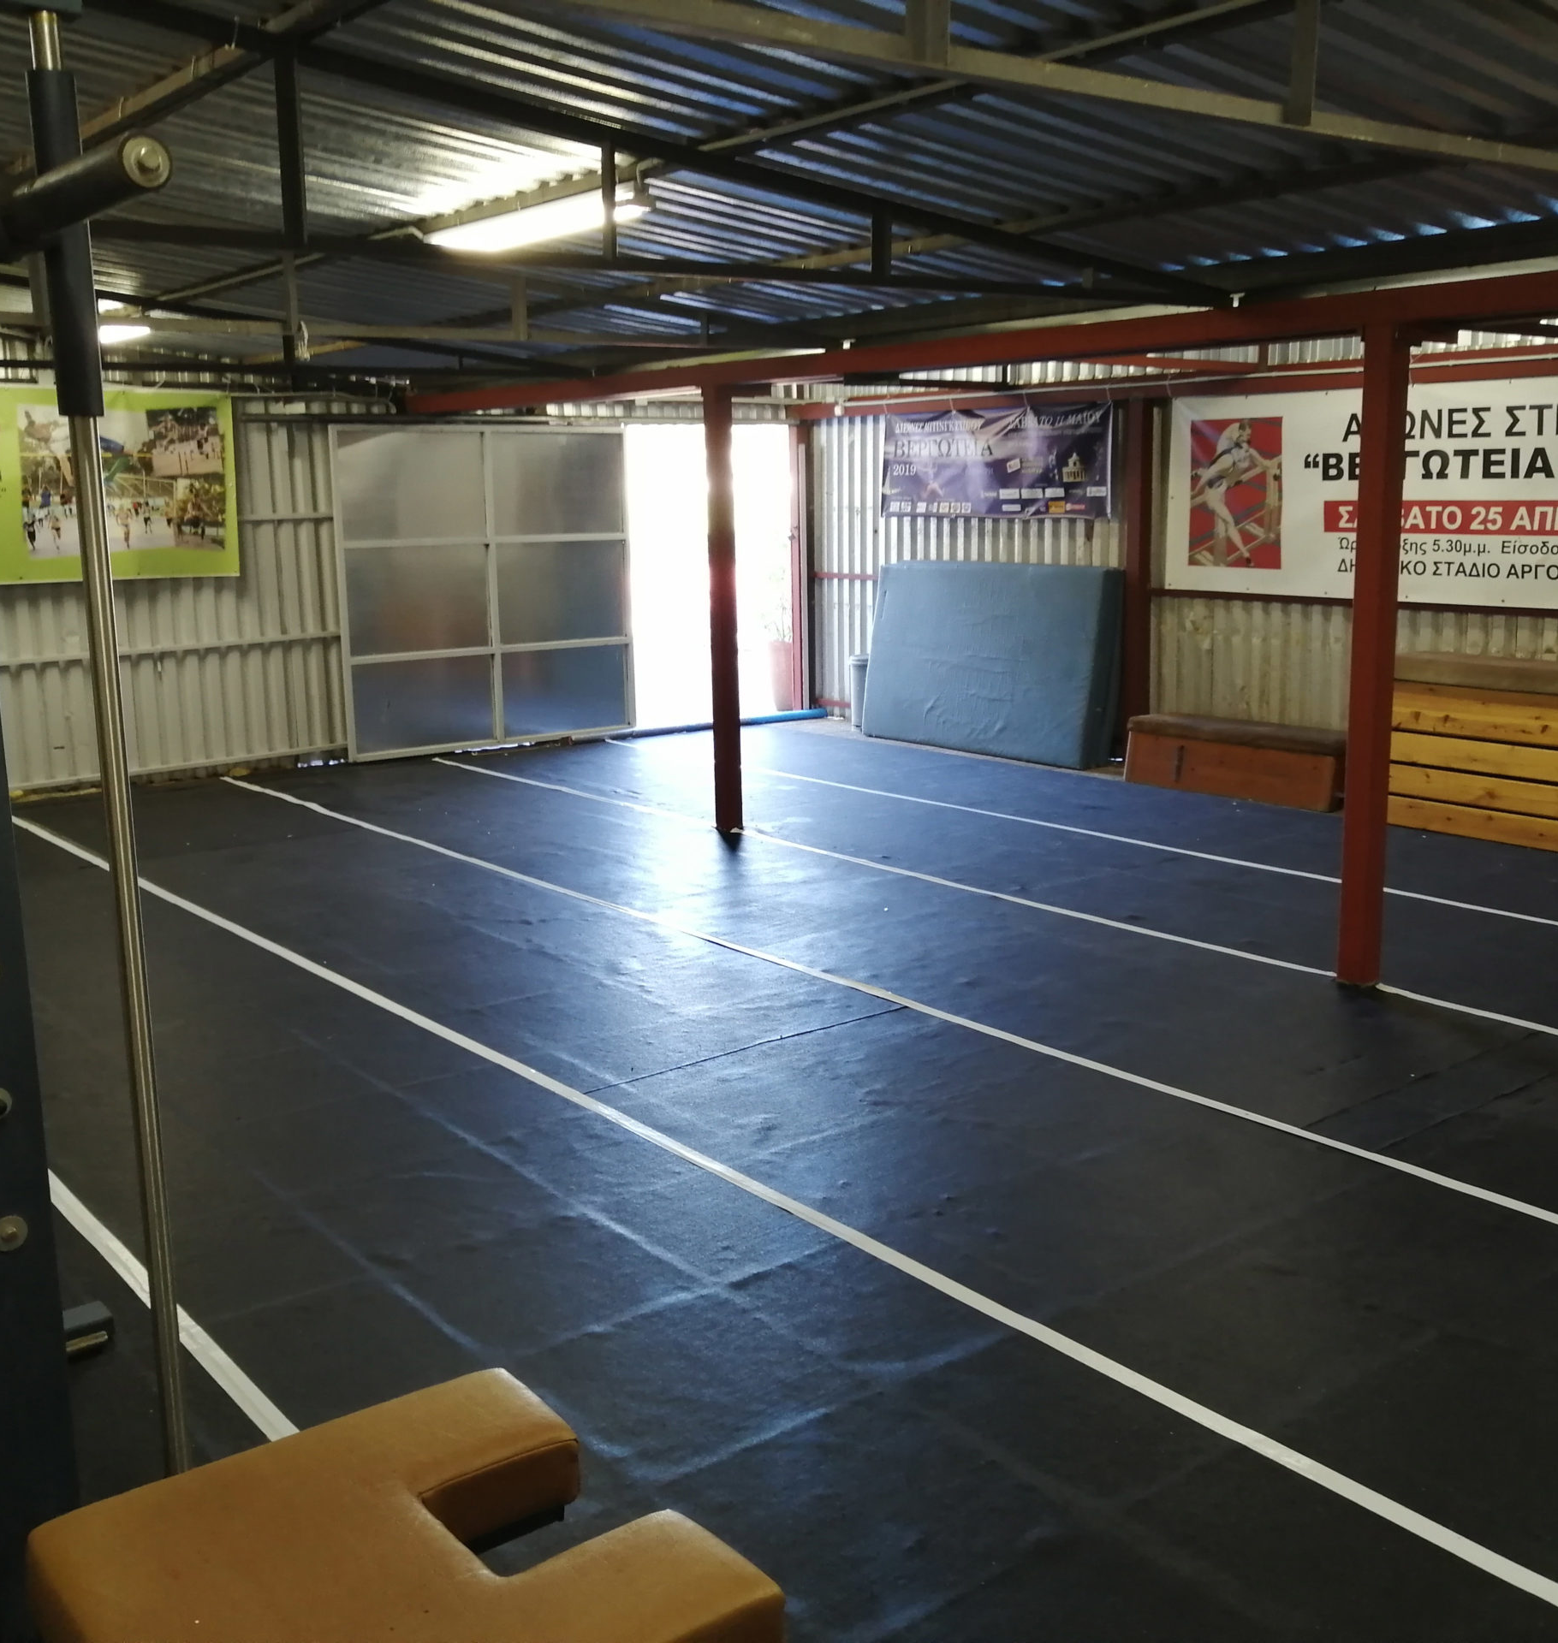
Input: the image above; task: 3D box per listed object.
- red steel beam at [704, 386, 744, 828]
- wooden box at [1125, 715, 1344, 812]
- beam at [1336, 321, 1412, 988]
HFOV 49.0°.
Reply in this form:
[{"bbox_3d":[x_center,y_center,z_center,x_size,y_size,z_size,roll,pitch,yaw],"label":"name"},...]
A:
[{"bbox_3d":[-0.253,-0.991,8.064,0.098,2.076,0.092,-10,14,-37],"label":"red steel beam"},{"bbox_3d":[2.430,-0.321,8.882,0.377,0.340,1.282,-10,14,-37],"label":"wooden box"},{"bbox_3d":[1.876,-0.497,5.399,0.098,2.070,0.092,-10,14,-37],"label":"beam"}]

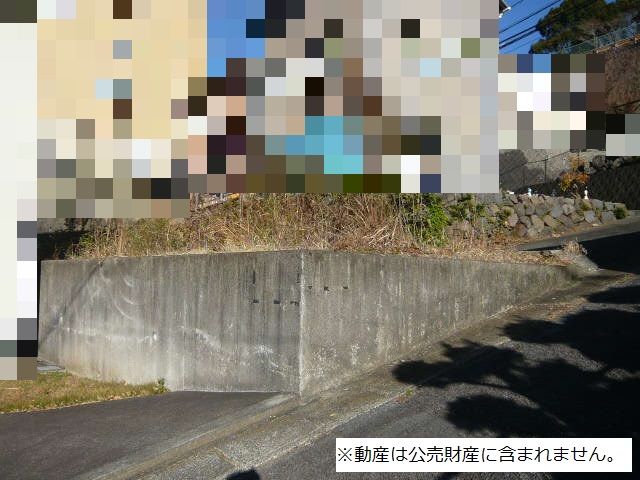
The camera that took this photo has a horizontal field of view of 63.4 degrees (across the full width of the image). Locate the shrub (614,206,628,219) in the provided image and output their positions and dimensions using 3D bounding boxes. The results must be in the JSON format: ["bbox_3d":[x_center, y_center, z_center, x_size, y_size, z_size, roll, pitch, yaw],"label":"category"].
[{"bbox_3d":[11.124,-1.015,19.100,0.520,0.450,0.460,0,-4,0],"label":"shrub"}]

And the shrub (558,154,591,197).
[{"bbox_3d":[8.996,-2.280,18.300,1.100,1.480,1.000,0,-4,0],"label":"shrub"}]

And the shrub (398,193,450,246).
[{"bbox_3d":[2.859,-0.539,14.300,1.350,1.500,1.100,0,-4,0],"label":"shrub"}]

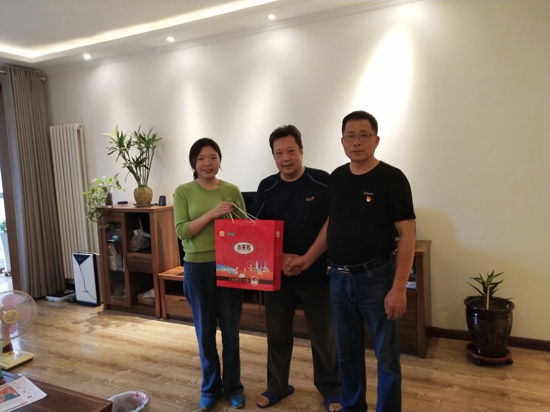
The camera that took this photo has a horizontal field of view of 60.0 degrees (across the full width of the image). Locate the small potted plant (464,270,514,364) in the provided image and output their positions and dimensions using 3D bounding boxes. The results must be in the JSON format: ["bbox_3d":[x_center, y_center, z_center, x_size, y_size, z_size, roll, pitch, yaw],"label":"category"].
[{"bbox_3d":[1.513,0.769,3.364,0.333,0.645,0.333,0,5,28],"label":"small potted plant"}]

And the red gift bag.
[{"bbox_3d":[-0.144,0.264,2.611,0.362,0.372,0.094,0,0,27],"label":"red gift bag"}]

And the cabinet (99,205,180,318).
[{"bbox_3d":[-1.403,0.557,4.990,0.769,1.068,0.397,0,5,28],"label":"cabinet"}]

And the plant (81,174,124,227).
[{"bbox_3d":[-1.842,-0.059,5.089,0.437,0.556,0.377,-4,4,-20],"label":"plant"}]

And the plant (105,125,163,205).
[{"bbox_3d":[-1.440,-0.428,4.918,0.566,0.854,0.477,-3,4,-16],"label":"plant"}]

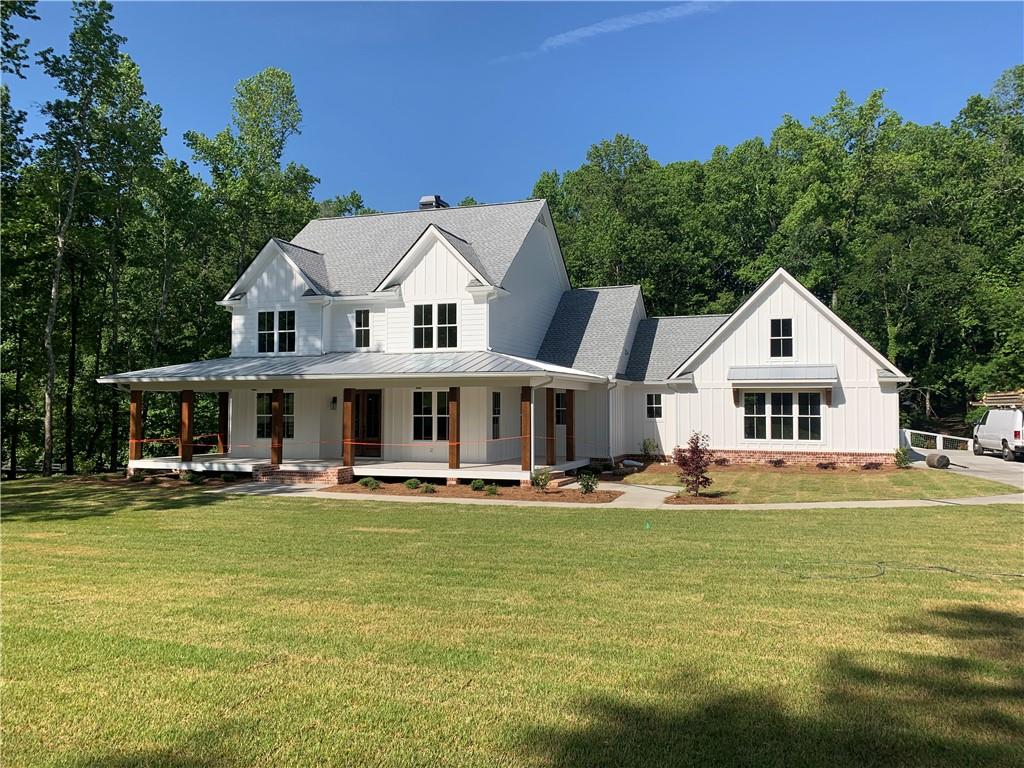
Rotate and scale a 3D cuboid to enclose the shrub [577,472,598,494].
[{"bbox_3d":[2.134,2.785,21.742,0.608,0.608,0.608,-1,-2,20],"label":"shrub"}]

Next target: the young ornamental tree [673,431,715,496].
[{"bbox_3d":[4.925,2.164,20.892,1.126,1.723,1.126,-1,-2,20],"label":"young ornamental tree"}]

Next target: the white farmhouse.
[{"bbox_3d":[0.926,-2.715,31.482,27.450,12.170,17.800,-1,-2,20],"label":"white farmhouse"}]

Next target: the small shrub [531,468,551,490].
[{"bbox_3d":[0.832,2.765,22.453,0.569,0.686,0.569,0,-2,0],"label":"small shrub"}]

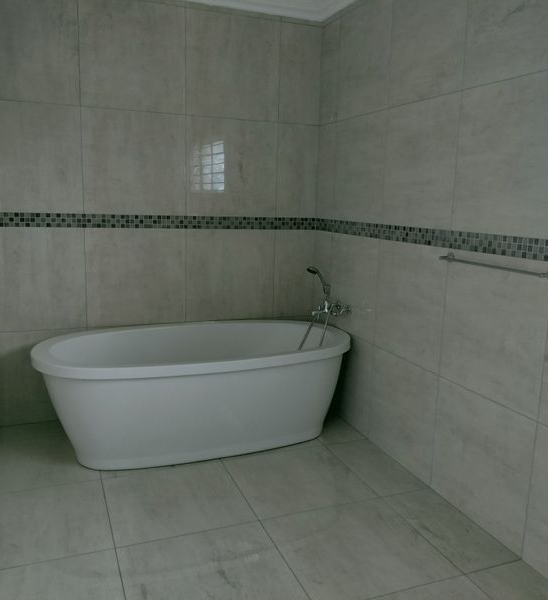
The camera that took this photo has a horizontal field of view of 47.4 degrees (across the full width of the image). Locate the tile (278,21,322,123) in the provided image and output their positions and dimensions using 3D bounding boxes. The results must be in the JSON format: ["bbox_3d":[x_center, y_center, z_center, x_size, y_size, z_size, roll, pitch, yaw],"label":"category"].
[{"bbox_3d":[0.170,-1.421,3.928,0.286,0.591,0.013,-2,10,-20],"label":"tile"}]

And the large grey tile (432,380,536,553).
[{"bbox_3d":[0.873,0.682,2.657,0.010,0.558,0.614,-2,10,-20],"label":"large grey tile"}]

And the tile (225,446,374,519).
[{"bbox_3d":[0.113,0.879,3.058,0.600,0.012,0.605,-2,10,-20],"label":"tile"}]

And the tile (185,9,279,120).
[{"bbox_3d":[-0.242,-1.407,3.781,0.598,0.596,0.012,-2,10,-22],"label":"tile"}]

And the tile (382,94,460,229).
[{"bbox_3d":[0.696,-0.651,3.017,0.010,0.599,0.604,-2,10,-20],"label":"tile"}]

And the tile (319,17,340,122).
[{"bbox_3d":[0.353,-1.410,3.886,0.012,0.596,0.242,-2,10,-20],"label":"tile"}]

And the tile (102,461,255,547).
[{"bbox_3d":[-0.453,0.906,2.816,0.598,0.010,0.603,-2,10,-22],"label":"tile"}]

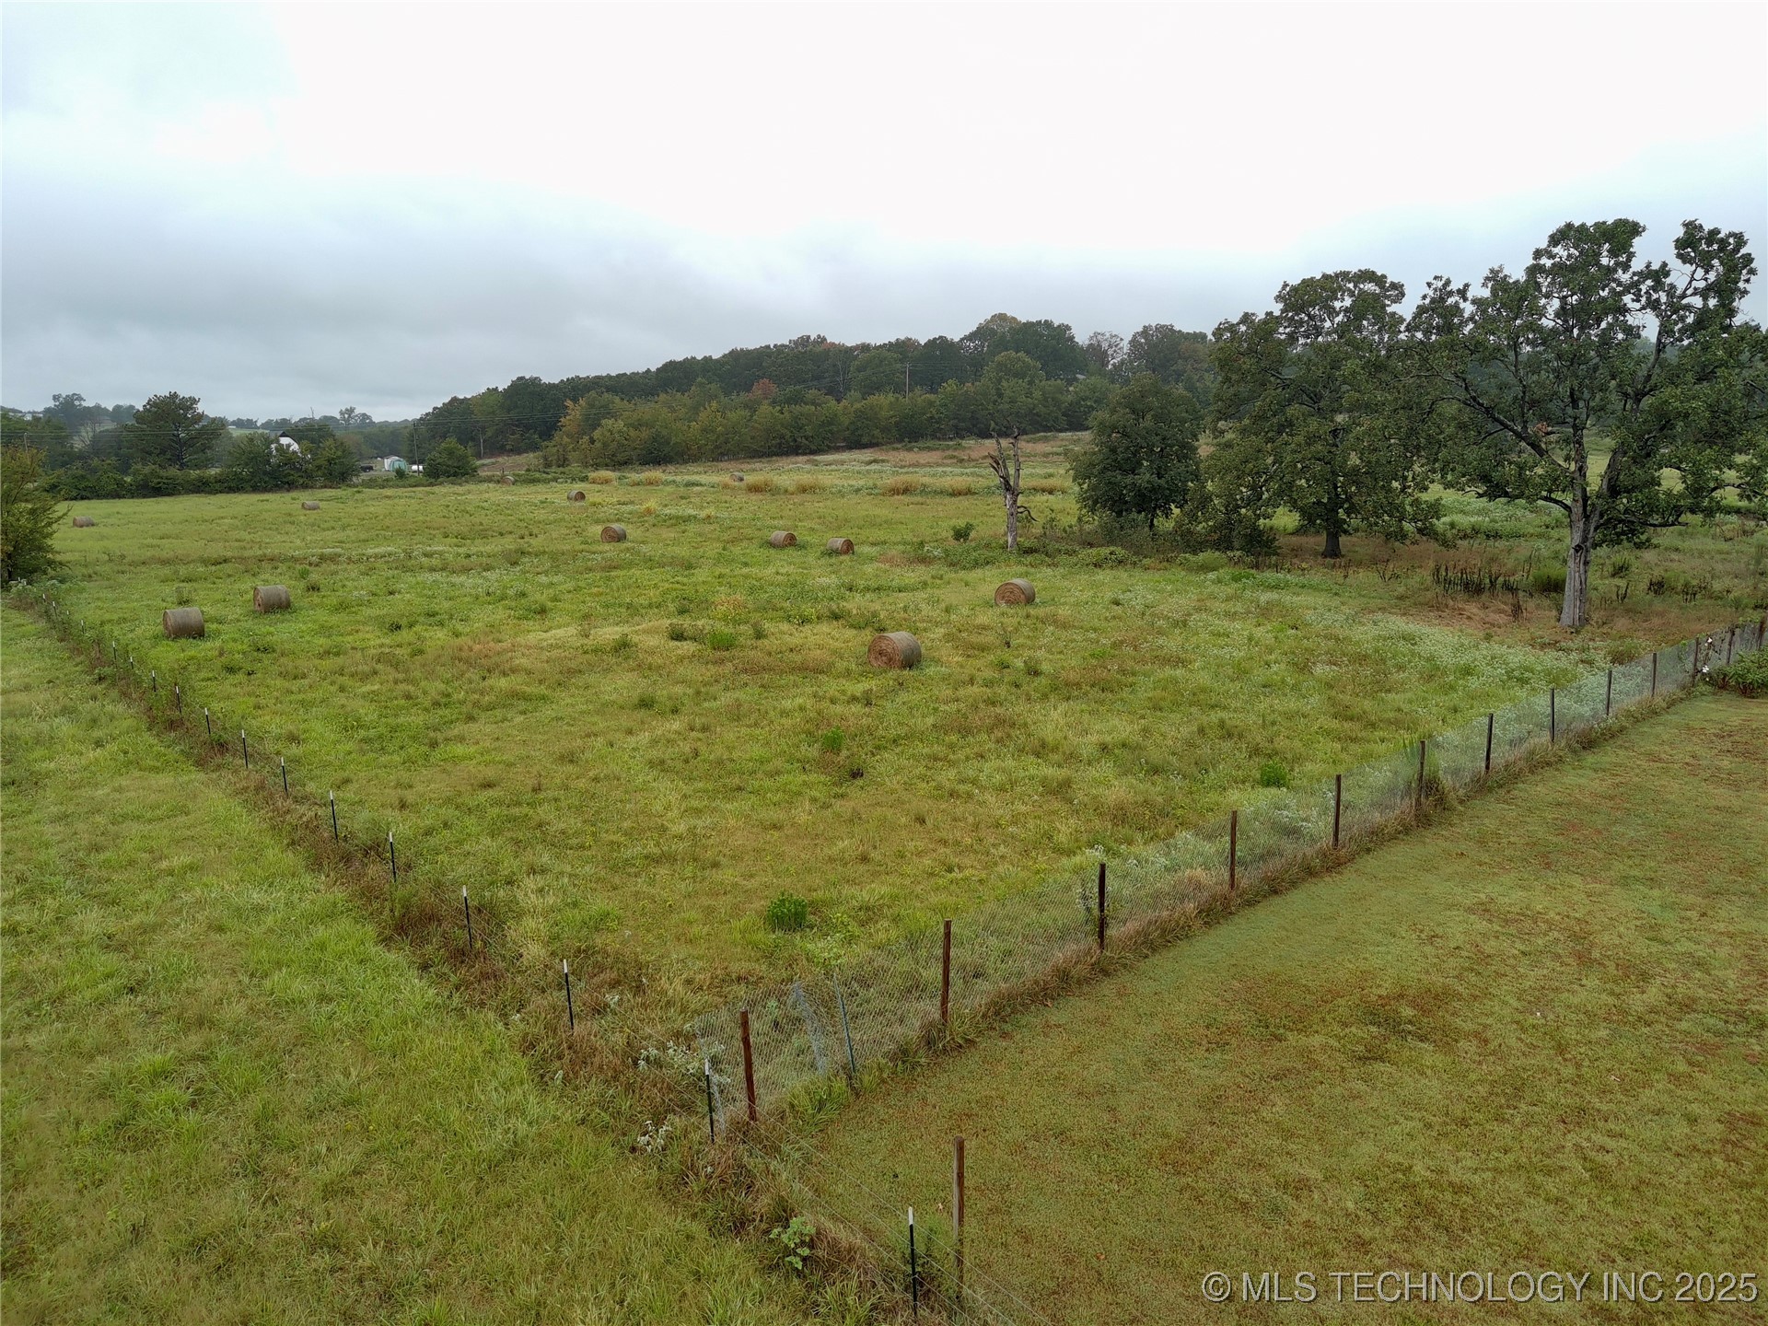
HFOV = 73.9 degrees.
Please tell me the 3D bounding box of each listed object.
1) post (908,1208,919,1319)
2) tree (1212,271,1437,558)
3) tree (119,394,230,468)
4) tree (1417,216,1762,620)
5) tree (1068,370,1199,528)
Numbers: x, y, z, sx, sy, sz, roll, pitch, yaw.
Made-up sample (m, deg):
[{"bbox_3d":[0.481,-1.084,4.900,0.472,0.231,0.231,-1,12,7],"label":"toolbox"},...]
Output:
[{"bbox_3d":[0.268,5.434,10.600,0.050,1.190,0.050,-1,12,1],"label":"post"},{"bbox_3d":[23.993,-13.354,63.968,11.800,15.240,11.200,3,12,20],"label":"tree"},{"bbox_3d":[-125.977,-40.015,208.451,16.000,15.410,15.000,-8,13,-30],"label":"tree"},{"bbox_3d":[25.036,-8.333,41.956,11.800,14.360,11.200,6,13,30],"label":"tree"},{"bbox_3d":[16.768,-13.719,77.928,8.600,10.660,8.400,1,12,12],"label":"tree"}]

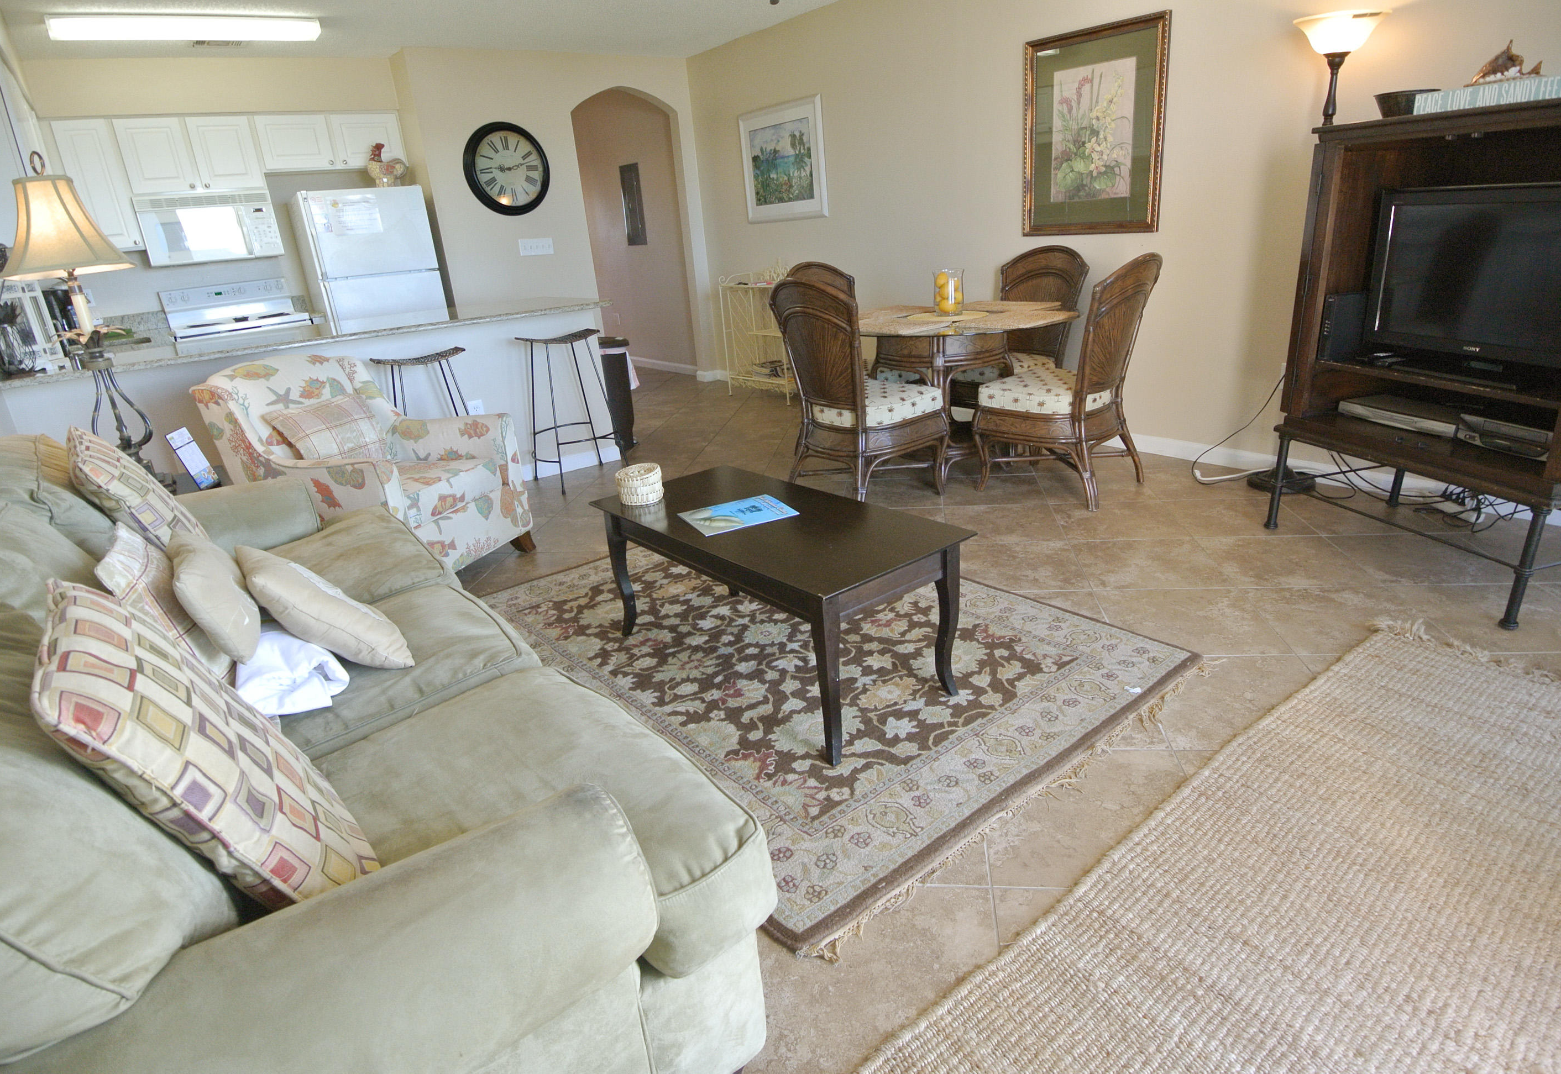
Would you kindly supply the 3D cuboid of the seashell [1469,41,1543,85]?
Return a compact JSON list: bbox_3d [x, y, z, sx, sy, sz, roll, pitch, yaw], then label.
[{"bbox_3d":[1.865,-1.225,2.071,0.100,0.100,0.170,-9,21,-11],"label":"seashell"}]

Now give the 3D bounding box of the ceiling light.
[{"bbox_3d":[-3.077,-2.643,4.192,1.250,0.085,0.240,-16,24,-28],"label":"ceiling light"}]

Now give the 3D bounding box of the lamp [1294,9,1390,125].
[{"bbox_3d":[2.120,-1.067,3.241,0.360,1.820,0.360,-19,26,-31],"label":"lamp"}]

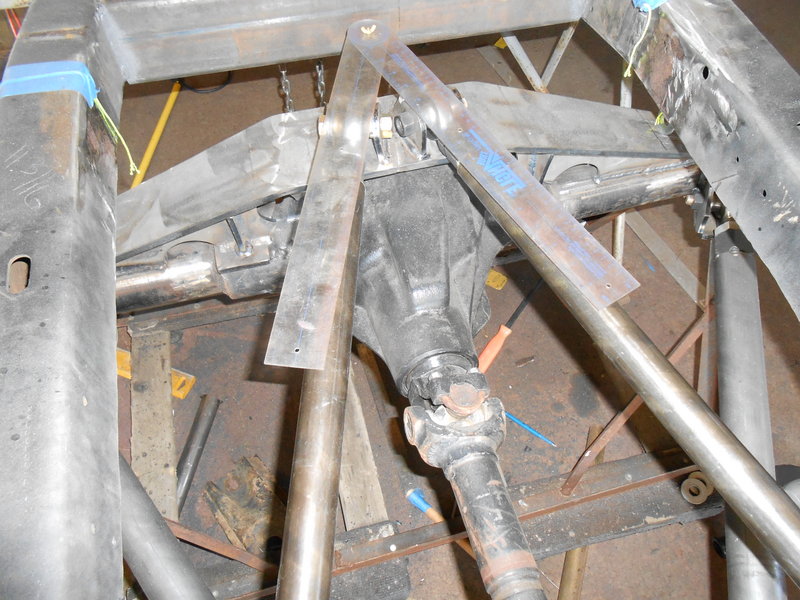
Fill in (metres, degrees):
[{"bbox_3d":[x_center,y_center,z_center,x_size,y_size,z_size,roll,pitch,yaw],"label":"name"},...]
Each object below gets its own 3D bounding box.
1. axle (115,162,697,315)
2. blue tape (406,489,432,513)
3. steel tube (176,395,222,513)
[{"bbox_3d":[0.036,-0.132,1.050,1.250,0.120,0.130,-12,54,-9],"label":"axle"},{"bbox_3d":[0.039,0.392,1.177,0.042,0.028,0.028,36,61,24],"label":"blue tape"},{"bbox_3d":[-0.424,0.323,1.224,0.036,0.036,0.280,5,53,4],"label":"steel tube"}]

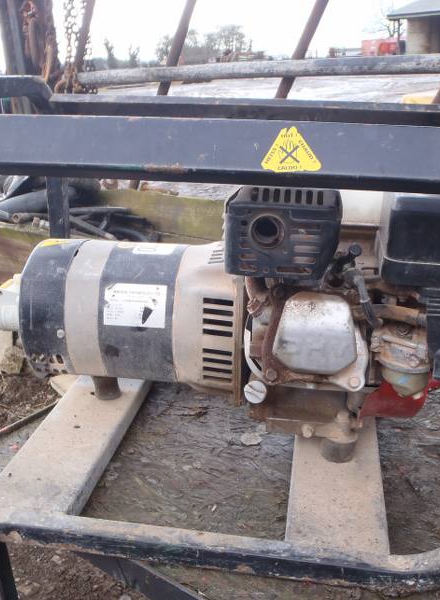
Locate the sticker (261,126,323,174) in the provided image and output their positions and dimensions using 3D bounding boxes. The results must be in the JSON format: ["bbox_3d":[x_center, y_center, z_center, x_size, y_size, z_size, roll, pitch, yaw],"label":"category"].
[{"bbox_3d":[0.057,-0.118,0.508,0.047,0.037,0.001,4,-3,9],"label":"sticker"}]

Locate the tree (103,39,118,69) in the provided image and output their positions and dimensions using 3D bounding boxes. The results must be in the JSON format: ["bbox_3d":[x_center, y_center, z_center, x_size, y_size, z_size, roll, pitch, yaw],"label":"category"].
[{"bbox_3d":[-17.768,-39.754,105.000,2.500,5.200,2.500,-3,20,0],"label":"tree"}]

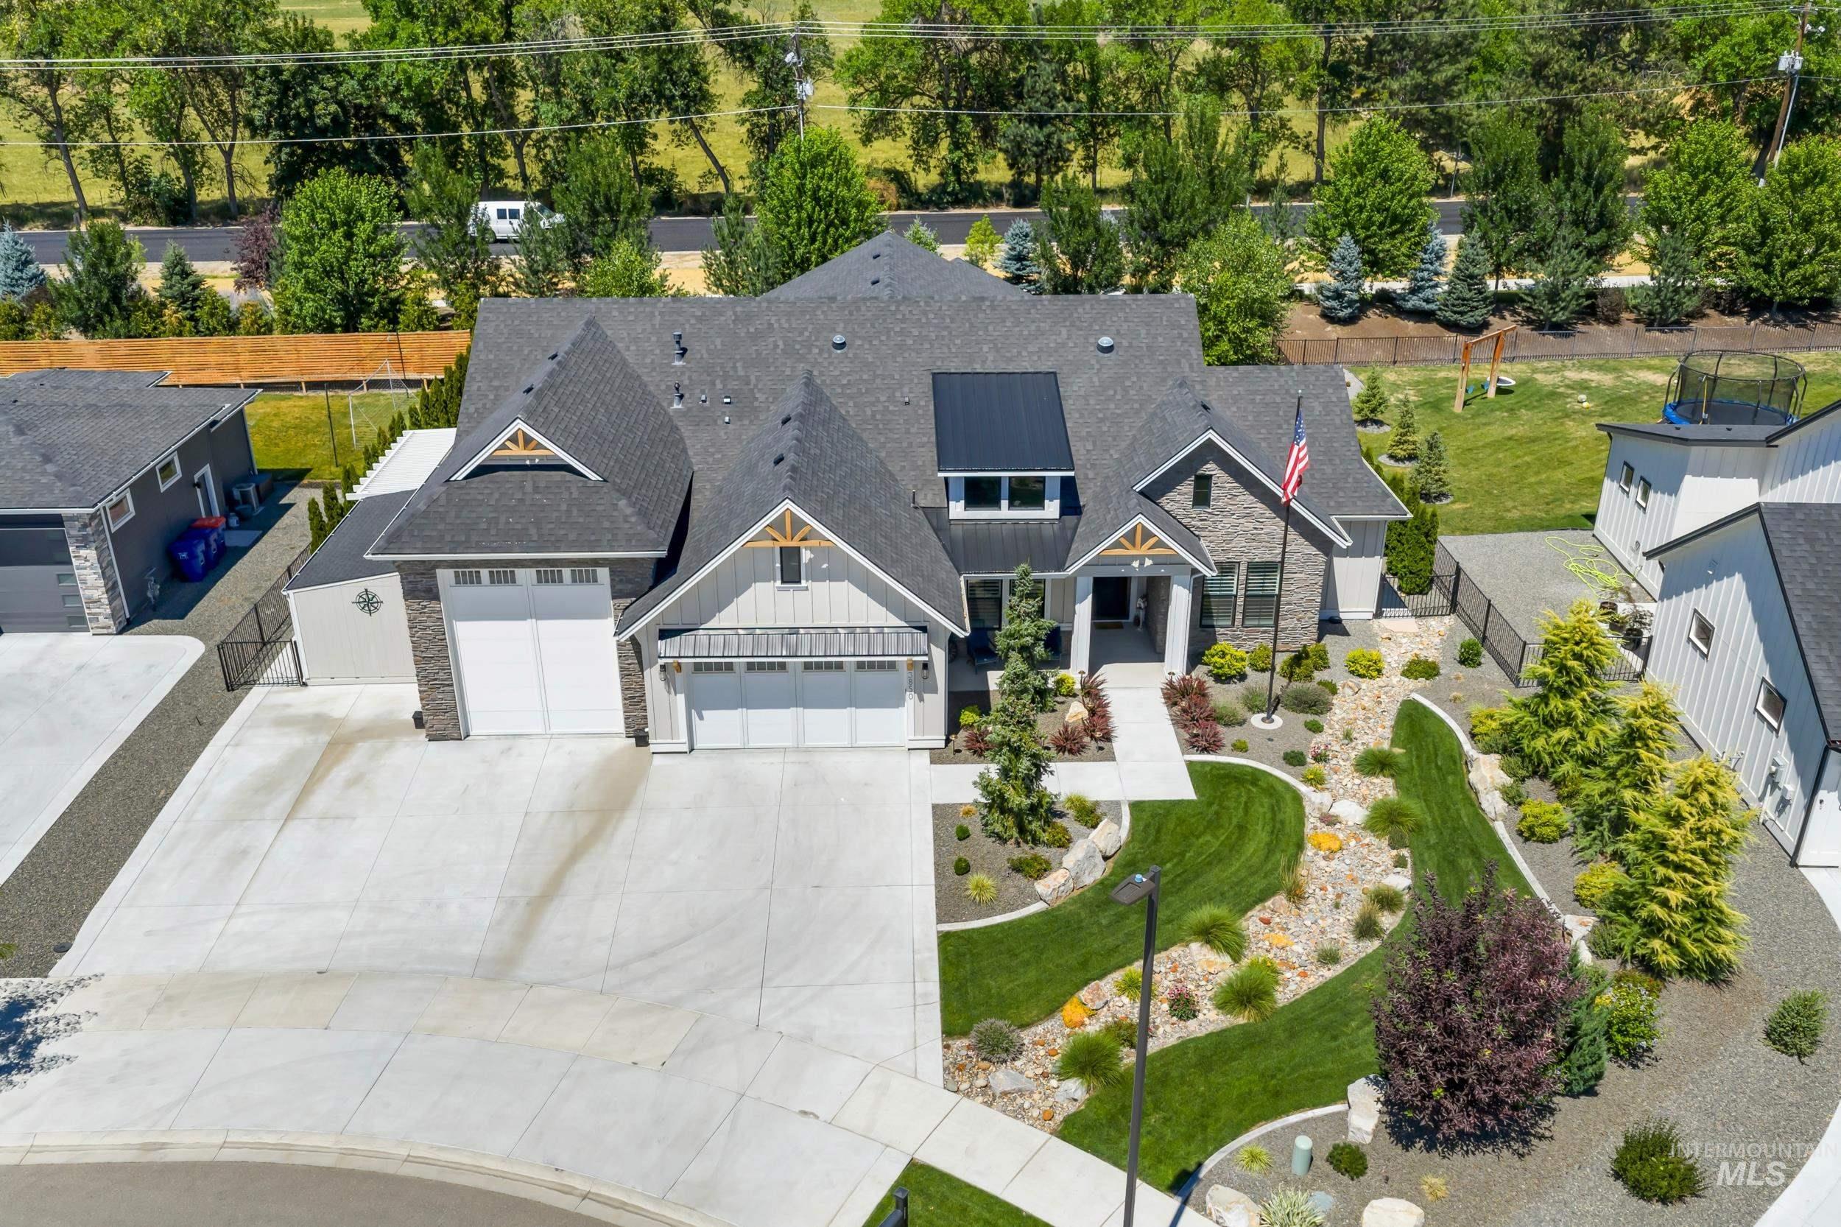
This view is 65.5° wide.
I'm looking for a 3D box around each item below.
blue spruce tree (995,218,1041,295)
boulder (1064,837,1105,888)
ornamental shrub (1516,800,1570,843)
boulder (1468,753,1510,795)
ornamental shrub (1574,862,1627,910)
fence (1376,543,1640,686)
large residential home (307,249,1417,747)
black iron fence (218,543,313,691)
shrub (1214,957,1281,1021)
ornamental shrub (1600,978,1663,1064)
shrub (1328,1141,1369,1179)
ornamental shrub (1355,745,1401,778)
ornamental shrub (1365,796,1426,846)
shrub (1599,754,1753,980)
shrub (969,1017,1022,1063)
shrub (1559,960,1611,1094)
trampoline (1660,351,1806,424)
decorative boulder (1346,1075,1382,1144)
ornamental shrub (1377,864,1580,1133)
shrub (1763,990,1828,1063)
[{"bbox_3d":[4.577,-16.428,67.000,2.200,4.000,2.200,0,25,0],"label":"blue spruce tree"},{"bbox_3d":[3.161,4.854,27.600,0.650,0.600,0.950,19,31,36],"label":"boulder"},{"bbox_3d":[12.850,4.250,29.526,1.030,0.720,1.000,-1,25,-1],"label":"ornamental shrub"},{"bbox_3d":[12.413,3.485,31.229,0.920,0.650,0.800,-1,25,-1],"label":"boulder"},{"bbox_3d":[13.166,5.185,27.545,1.080,0.720,1.050,-1,25,-1],"label":"ornamental shrub"},{"bbox_3d":[15.000,-0.120,37.620,5.650,1.300,6.400,0,25,0],"label":"fence"},{"bbox_3d":[-1.026,-5.413,41.670,27.400,8.000,24.200,-1,25,-1],"label":"large residential home"},{"bbox_3d":[-16.440,-0.061,38.254,1.850,1.250,6.400,-1,25,-1],"label":"black iron fence"},{"bbox_3d":[5.508,6.248,24.100,1.080,0.800,1.050,0,25,0],"label":"shrub"},{"bbox_3d":[11.562,6.580,23.300,1.000,1.100,1.000,0,25,0],"label":"ornamental shrub"},{"bbox_3d":[6.449,8.196,21.564,0.600,0.430,0.600,-1,25,-1],"label":"shrub"},{"bbox_3d":[10.218,3.249,31.921,1.080,0.500,1.050,-1,25,-1],"label":"ornamental shrub"},{"bbox_3d":[9.547,4.139,28.800,1.200,0.750,1.150,0,25,0],"label":"ornamental shrub"},{"bbox_3d":[13.457,4.271,25.300,2.550,3.650,2.500,0,25,0],"label":"shrub"},{"bbox_3d":[1.260,7.060,23.877,0.880,0.540,0.880,-1,25,-1],"label":"shrub"},{"bbox_3d":[10.561,6.634,22.885,0.900,2.100,1.050,-1,25,-1],"label":"shrub"},{"bbox_3d":[28.326,-7.192,49.811,4.700,2.700,4.700,0,25,0],"label":"trampoline"},{"bbox_3d":[6.767,7.558,21.800,0.540,0.520,0.900,0,25,0],"label":"decorative boulder"},{"bbox_3d":[8.483,5.841,21.850,3.100,3.700,3.000,0,25,0],"label":"ornamental shrub"},{"bbox_3d":[14.525,6.801,23.732,0.920,1.050,0.920,-1,25,-1],"label":"shrub"}]

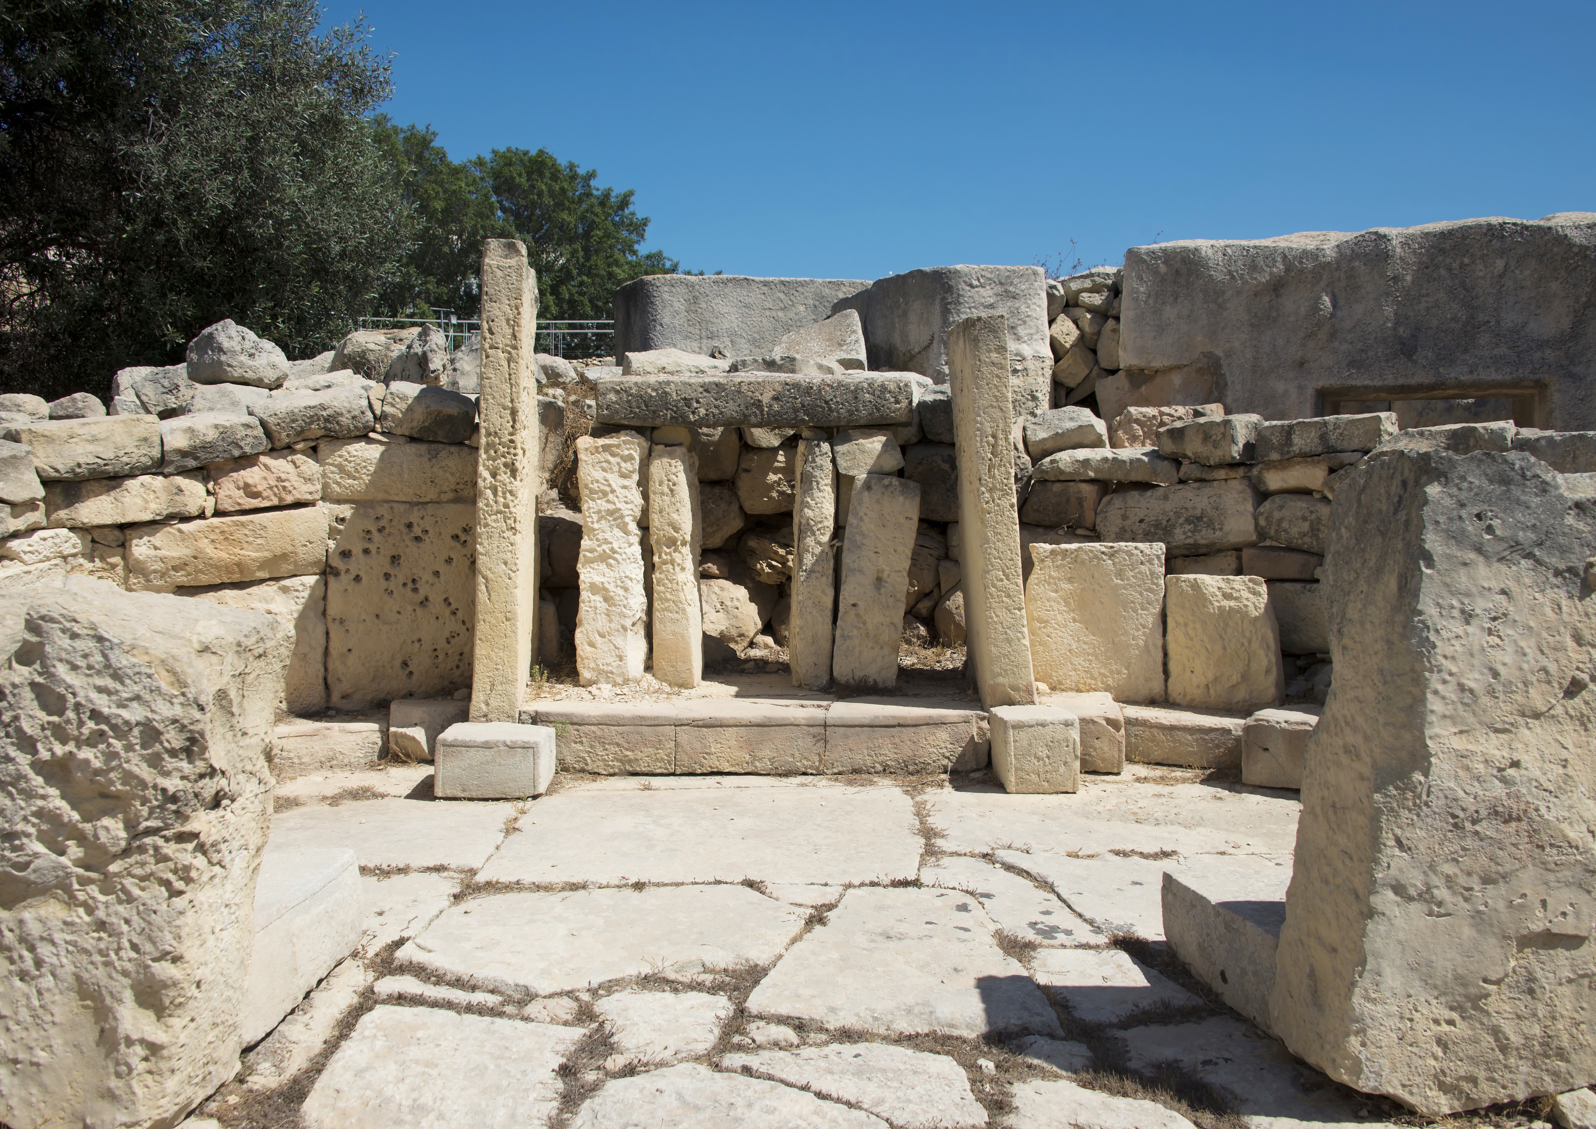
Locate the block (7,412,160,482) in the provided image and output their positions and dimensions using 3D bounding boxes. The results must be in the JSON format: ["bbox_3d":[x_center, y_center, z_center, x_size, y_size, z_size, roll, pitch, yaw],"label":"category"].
[{"bbox_3d":[-4.824,-0.793,8.927,0.930,0.380,0.450,-6,5,-25],"label":"block"}]

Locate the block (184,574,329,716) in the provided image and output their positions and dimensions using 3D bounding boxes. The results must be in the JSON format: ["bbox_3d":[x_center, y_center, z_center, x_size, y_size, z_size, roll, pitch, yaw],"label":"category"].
[{"bbox_3d":[-4.150,0.600,10.150,1.030,1.060,0.400,0,1,-14],"label":"block"}]

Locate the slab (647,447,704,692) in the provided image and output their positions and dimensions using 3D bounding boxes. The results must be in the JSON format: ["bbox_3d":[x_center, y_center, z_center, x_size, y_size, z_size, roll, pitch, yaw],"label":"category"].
[{"bbox_3d":[-1.025,0.020,10.930,0.370,1.950,0.400,0,0,-3],"label":"slab"}]

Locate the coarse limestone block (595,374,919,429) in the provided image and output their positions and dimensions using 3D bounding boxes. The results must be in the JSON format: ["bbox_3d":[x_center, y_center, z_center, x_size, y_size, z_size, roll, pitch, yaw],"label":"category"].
[{"bbox_3d":[-0.340,-1.360,11.100,2.620,0.430,0.650,0,0,0],"label":"coarse limestone block"}]

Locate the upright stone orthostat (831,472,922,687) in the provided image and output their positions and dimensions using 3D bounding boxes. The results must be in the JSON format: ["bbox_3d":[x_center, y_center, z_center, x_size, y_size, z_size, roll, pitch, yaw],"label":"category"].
[{"bbox_3d":[0.520,0.118,8.700,0.430,1.400,0.240,5,3,0],"label":"upright stone orthostat"}]

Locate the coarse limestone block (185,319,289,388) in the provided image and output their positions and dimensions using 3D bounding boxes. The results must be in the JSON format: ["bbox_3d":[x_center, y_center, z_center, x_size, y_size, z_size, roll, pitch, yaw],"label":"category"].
[{"bbox_3d":[-4.097,-1.527,9.600,0.730,0.470,0.580,-1,2,-25],"label":"coarse limestone block"}]

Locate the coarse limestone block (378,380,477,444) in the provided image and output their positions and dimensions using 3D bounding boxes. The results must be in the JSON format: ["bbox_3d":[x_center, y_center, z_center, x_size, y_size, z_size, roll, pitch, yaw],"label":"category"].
[{"bbox_3d":[-2.320,-0.953,8.250,0.540,0.340,0.400,0,3,-5],"label":"coarse limestone block"}]

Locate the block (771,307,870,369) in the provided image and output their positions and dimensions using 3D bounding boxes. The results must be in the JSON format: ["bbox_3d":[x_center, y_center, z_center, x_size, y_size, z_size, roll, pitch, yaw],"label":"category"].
[{"bbox_3d":[0.175,-1.689,9.900,0.719,0.434,0.400,0,2,5],"label":"block"}]

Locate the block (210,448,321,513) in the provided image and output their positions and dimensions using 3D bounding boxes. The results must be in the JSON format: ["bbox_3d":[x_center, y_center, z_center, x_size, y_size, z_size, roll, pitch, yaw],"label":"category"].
[{"bbox_3d":[-3.749,-0.589,9.285,0.680,0.370,0.420,-6,3,-15],"label":"block"}]

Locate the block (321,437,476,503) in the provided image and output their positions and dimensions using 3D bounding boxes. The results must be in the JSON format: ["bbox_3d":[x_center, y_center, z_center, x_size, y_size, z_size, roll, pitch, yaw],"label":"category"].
[{"bbox_3d":[-2.884,-0.683,9.631,1.150,0.450,0.500,0,2,-8],"label":"block"}]

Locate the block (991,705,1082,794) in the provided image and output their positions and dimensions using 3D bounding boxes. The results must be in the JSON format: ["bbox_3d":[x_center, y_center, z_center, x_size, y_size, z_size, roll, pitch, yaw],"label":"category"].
[{"bbox_3d":[1.422,1.101,7.903,0.420,0.420,0.620,0,2,3],"label":"block"}]

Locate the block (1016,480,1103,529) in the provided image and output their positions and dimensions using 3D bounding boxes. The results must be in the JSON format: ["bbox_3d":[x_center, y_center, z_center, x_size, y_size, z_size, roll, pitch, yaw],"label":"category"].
[{"bbox_3d":[2.048,-0.463,10.290,0.620,0.370,0.450,0,2,3],"label":"block"}]

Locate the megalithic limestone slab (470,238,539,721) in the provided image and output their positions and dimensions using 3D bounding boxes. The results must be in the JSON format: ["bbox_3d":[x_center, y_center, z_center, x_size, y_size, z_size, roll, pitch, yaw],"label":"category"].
[{"bbox_3d":[-1.783,-0.477,7.980,0.300,2.860,0.450,1,3,0],"label":"megalithic limestone slab"}]

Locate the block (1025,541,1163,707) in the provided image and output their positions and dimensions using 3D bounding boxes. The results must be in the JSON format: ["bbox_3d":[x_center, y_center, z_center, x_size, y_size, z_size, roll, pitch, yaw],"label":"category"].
[{"bbox_3d":[2.097,0.386,9.300,0.895,1.089,0.330,1,2,27],"label":"block"}]

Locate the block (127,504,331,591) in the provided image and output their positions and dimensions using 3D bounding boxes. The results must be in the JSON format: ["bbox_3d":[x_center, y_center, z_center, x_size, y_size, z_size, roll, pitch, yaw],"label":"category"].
[{"bbox_3d":[-3.900,-0.131,9.000,1.210,0.470,0.450,-1,2,-30],"label":"block"}]

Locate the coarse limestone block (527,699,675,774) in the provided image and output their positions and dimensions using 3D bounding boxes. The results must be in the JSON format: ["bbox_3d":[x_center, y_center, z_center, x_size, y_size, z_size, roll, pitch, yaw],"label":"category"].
[{"bbox_3d":[-1.277,1.122,8.550,0.905,0.395,0.520,0,2,-1],"label":"coarse limestone block"}]

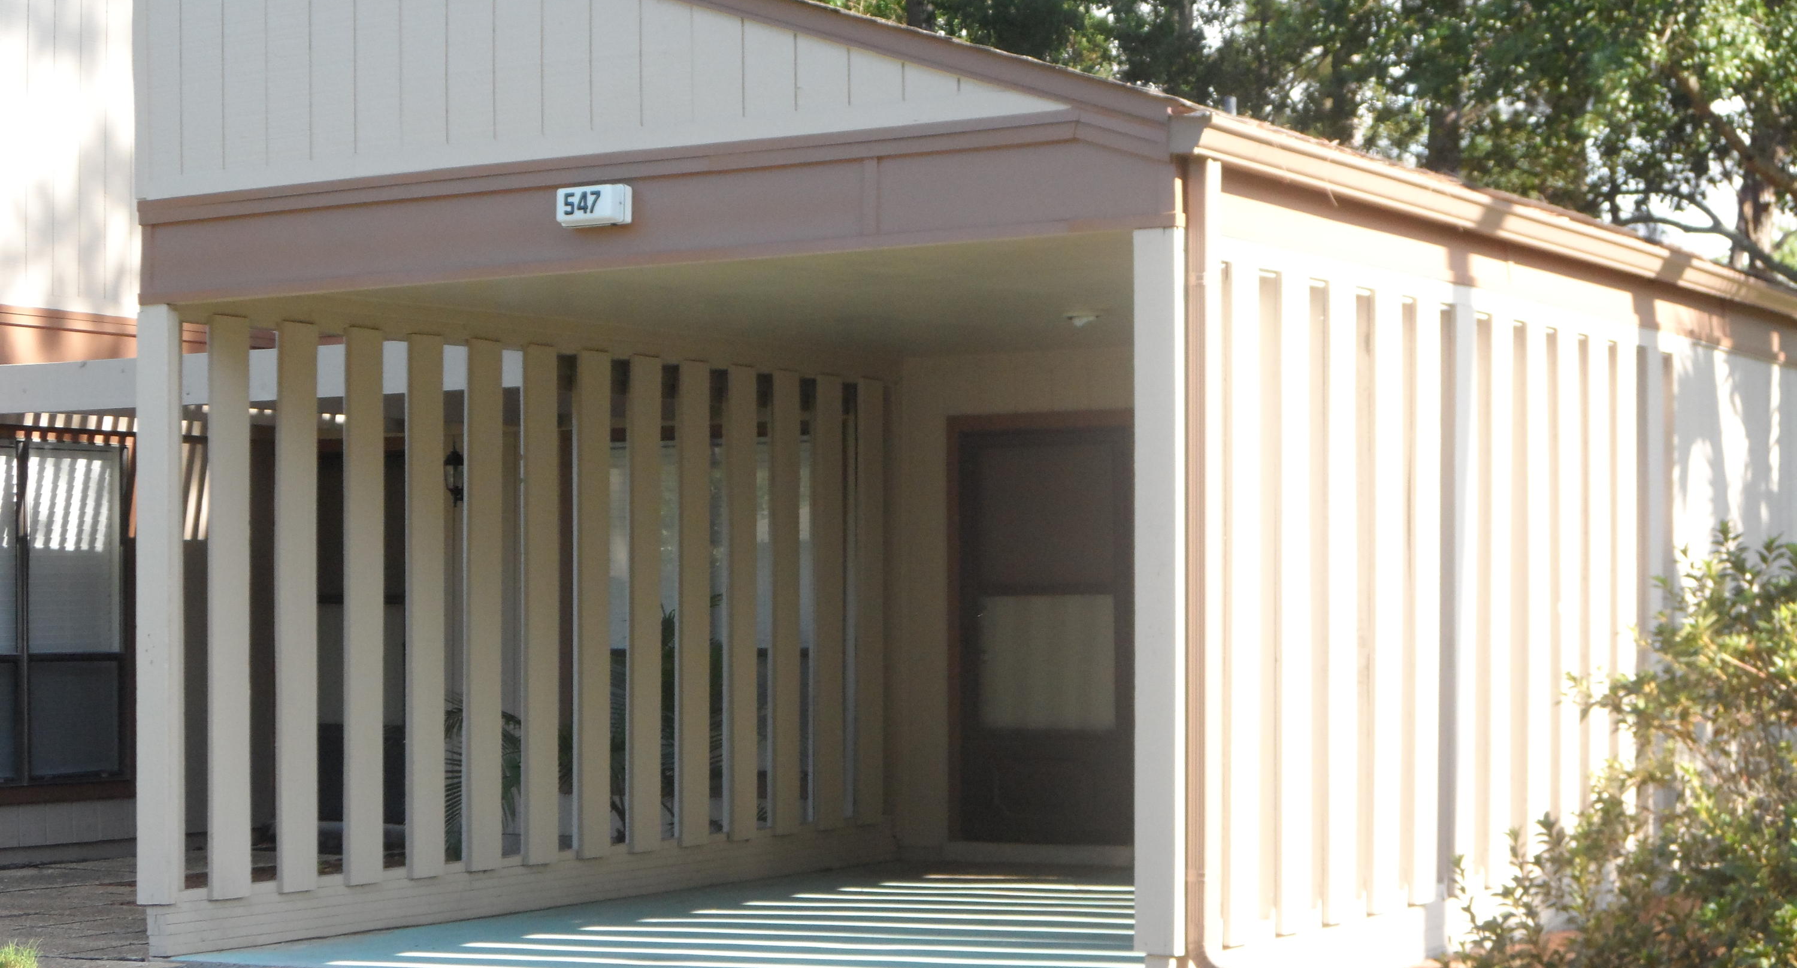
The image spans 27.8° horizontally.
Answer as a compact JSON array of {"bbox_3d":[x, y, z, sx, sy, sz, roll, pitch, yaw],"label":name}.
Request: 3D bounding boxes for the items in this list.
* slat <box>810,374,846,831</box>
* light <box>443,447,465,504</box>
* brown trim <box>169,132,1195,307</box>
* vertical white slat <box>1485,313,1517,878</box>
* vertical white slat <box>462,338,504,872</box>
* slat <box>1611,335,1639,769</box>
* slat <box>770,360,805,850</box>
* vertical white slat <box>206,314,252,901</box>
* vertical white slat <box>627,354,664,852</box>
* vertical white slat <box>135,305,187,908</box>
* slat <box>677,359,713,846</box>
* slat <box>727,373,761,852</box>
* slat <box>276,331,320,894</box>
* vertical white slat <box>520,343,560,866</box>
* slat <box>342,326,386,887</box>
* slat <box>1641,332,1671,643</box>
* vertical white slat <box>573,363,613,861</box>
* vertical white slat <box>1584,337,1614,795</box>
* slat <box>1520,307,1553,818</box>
[{"bbox_3d":[-0.345,0.570,17.515,0.030,2.196,0.222,-1,-2,28],"label":"slat"},{"bbox_3d":[-2.344,-0.045,19.350,0.140,0.330,0.180,-2,-2,32],"label":"light"},{"bbox_3d":[-0.956,-0.858,12.205,4.270,0.310,0.070,-2,-2,32],"label":"brown trim"},{"bbox_3d":[2.267,0.427,13.732,0.035,2.170,0.215,-1,-2,28],"label":"vertical white slat"},{"bbox_3d":[-1.721,0.501,15.053,0.035,2.190,0.215,-1,-2,28],"label":"vertical white slat"},{"bbox_3d":[3.089,0.491,15.418,0.030,2.197,0.230,-1,-2,28],"label":"slat"},{"bbox_3d":[-0.531,0.559,17.137,0.035,2.190,0.215,-1,-2,28],"label":"slat"},{"bbox_3d":[-2.521,0.462,13.652,0.035,2.190,0.215,-1,-2,28],"label":"vertical white slat"},{"bbox_3d":[-1.122,0.531,16.102,0.035,2.190,0.215,-1,-2,28],"label":"vertical white slat"},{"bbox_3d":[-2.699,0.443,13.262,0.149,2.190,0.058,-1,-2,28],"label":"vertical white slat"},{"bbox_3d":[-0.927,0.540,16.445,0.035,2.190,0.215,-1,-2,28],"label":"slat"},{"bbox_3d":[-0.731,0.551,16.804,0.030,2.201,0.222,-1,-2,28],"label":"slat"},{"bbox_3d":[-2.300,0.468,13.886,0.030,2.195,0.222,-1,-2,28],"label":"slat"},{"bbox_3d":[-1.519,0.508,15.347,0.030,2.204,0.222,-1,-2,28],"label":"vertical white slat"},{"bbox_3d":[-2.106,0.478,14.251,0.030,2.202,0.222,-1,-2,28],"label":"slat"},{"bbox_3d":[3.216,0.462,15.511,0.035,2.170,0.215,-1,-2,28],"label":"slat"},{"bbox_3d":[-1.324,0.518,15.708,0.030,2.205,0.222,-1,-2,28],"label":"vertical white slat"},{"bbox_3d":[2.899,0.482,15.060,0.030,2.197,0.230,-1,-2,28],"label":"vertical white slat"},{"bbox_3d":[2.520,0.462,14.347,0.030,2.200,0.230,-1,-2,28],"label":"slat"}]

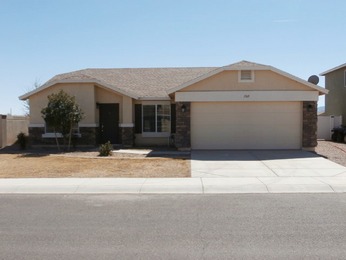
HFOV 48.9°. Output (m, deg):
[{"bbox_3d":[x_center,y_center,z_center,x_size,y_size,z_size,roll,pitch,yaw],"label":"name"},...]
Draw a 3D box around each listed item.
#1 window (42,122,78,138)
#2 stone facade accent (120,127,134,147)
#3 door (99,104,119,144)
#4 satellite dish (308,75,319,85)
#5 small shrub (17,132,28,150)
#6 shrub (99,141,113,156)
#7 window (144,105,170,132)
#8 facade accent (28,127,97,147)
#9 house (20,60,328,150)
[{"bbox_3d":[-5.578,-0.312,19.100,1.770,1.270,0.130,0,0,2],"label":"window"},{"bbox_3d":[-2.277,0.333,19.150,0.620,0.970,0.400,0,0,2],"label":"stone facade accent"},{"bbox_3d":[-3.285,-0.304,19.600,1.030,2.080,0.120,0,0,2],"label":"door"},{"bbox_3d":[6.520,-2.311,17.600,0.520,0.540,0.350,0,0,6],"label":"satellite dish"},{"bbox_3d":[-7.301,0.574,18.500,0.550,0.830,0.550,0,0,2],"label":"small shrub"},{"bbox_3d":[-2.706,0.770,15.400,0.570,0.620,0.550,0,0,2],"label":"shrub"},{"bbox_3d":[-0.837,-0.579,19.650,1.480,1.450,0.130,0,0,2],"label":"window"},{"bbox_3d":[-5.567,0.327,19.150,3.420,0.970,0.200,0,0,2],"label":"facade accent"},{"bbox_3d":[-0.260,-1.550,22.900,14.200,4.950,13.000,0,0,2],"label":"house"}]

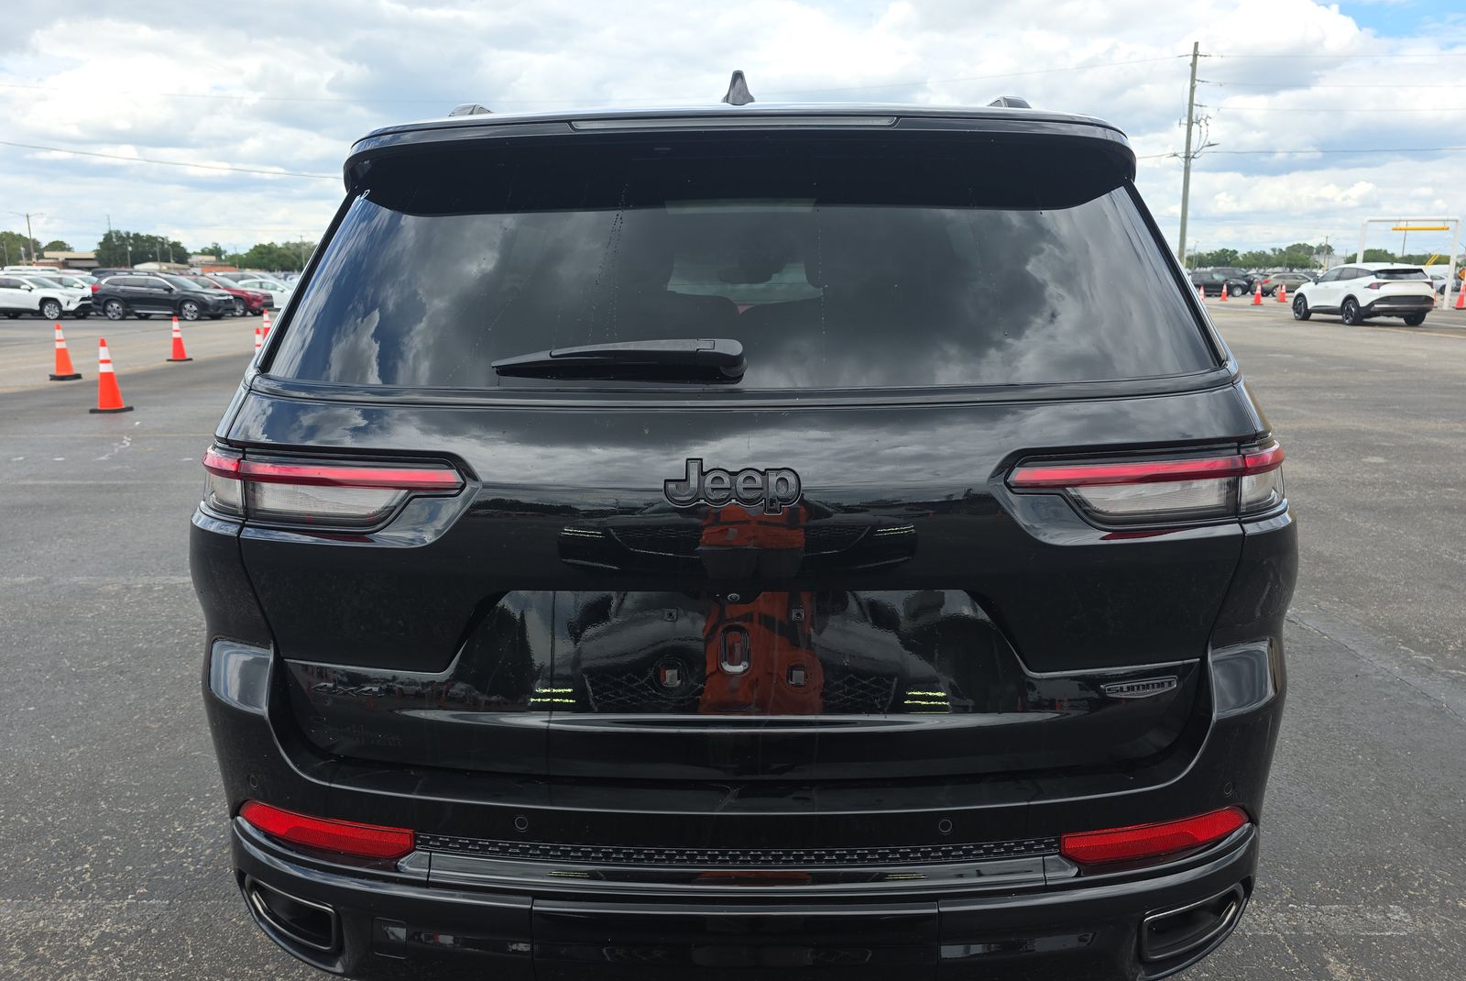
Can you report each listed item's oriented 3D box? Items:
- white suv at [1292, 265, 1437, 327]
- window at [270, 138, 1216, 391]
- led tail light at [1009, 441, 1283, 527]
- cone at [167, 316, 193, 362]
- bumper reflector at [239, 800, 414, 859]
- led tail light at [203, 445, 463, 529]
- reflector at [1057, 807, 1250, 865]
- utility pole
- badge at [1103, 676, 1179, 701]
[{"bbox_3d":[18.275,-5.740,28.449,1.865,1.670,4.620,0,12,4],"label":"white suv"},{"bbox_3d":[0.004,-0.328,1.451,1.430,0.420,0.170,0,-20,2],"label":"window"},{"bbox_3d":[0.630,-0.015,1.423,0.530,0.125,0.240,-2,12,-6],"label":"led tail light"},{"bbox_3d":[-11.288,-3.085,19.777,0.385,0.900,0.385,0,12,4],"label":"cone"},{"bbox_3d":[-0.623,0.507,1.484,0.335,0.052,0.055,3,13,14],"label":"bumper reflector"},{"bbox_3d":[-0.620,-0.010,1.463,0.530,0.125,0.240,2,13,10],"label":"led tail light"},{"bbox_3d":[0.634,0.503,1.445,0.335,0.052,0.055,-3,13,-11],"label":"reflector"},{"bbox_3d":[23.090,-15.908,49.341,0.320,12.560,0.320,-2,12,0],"label":"utility pole"},{"bbox_3d":[0.598,0.292,1.425,0.118,0.028,0.010,-3,13,-12],"label":"badge"}]

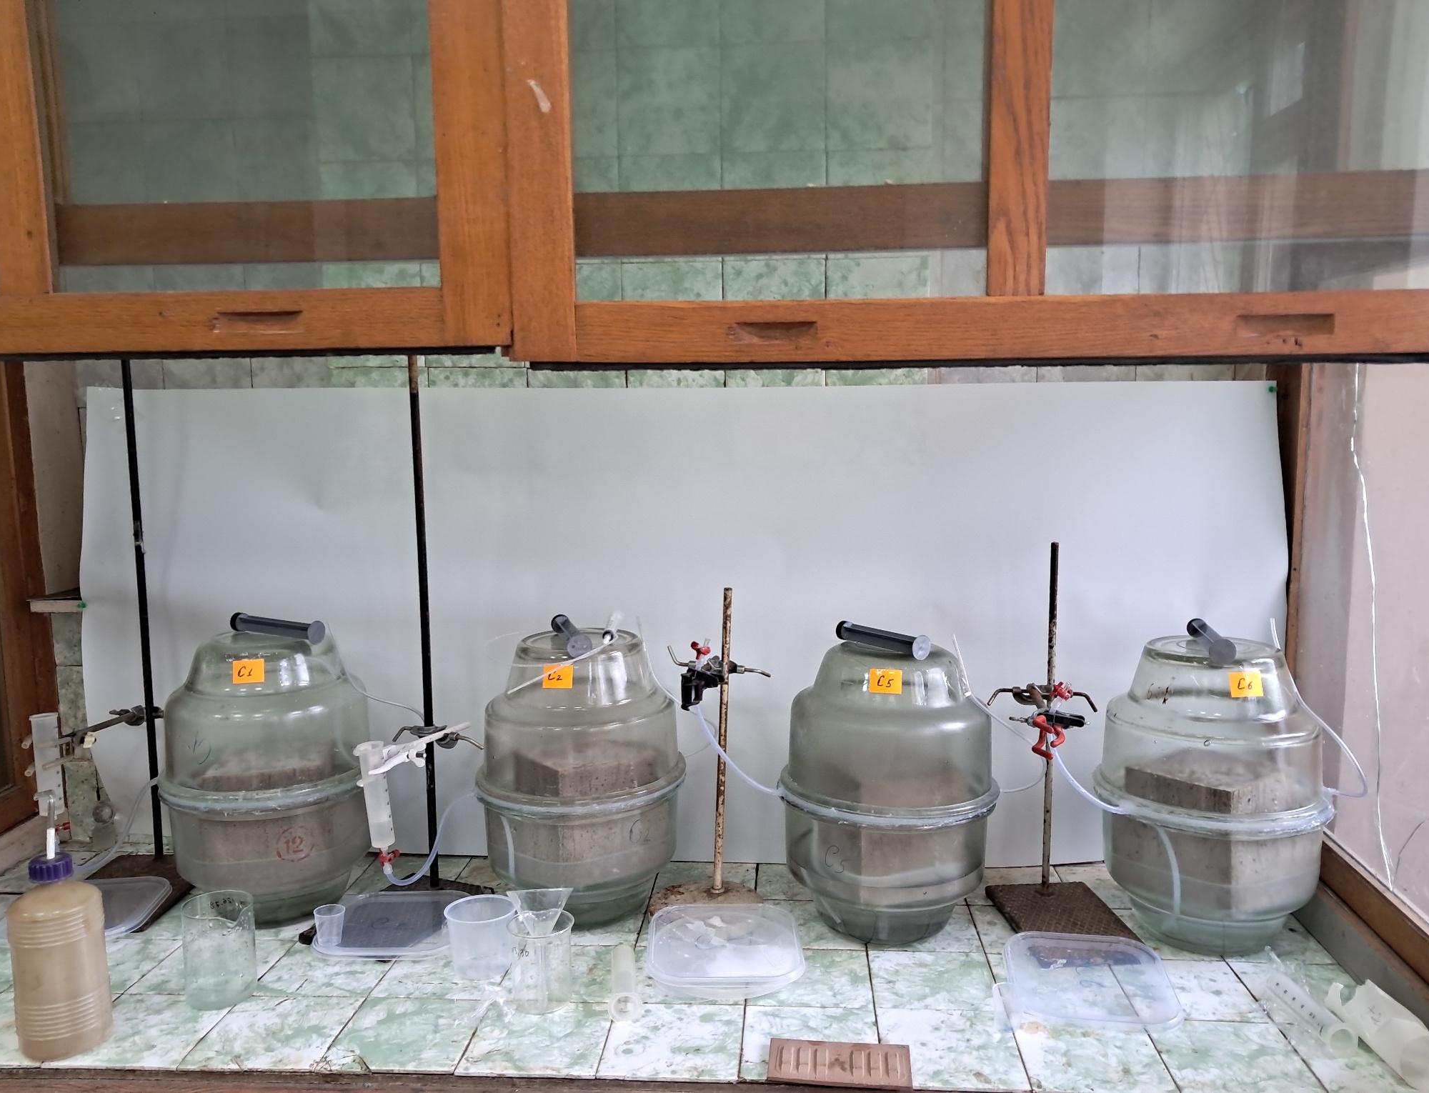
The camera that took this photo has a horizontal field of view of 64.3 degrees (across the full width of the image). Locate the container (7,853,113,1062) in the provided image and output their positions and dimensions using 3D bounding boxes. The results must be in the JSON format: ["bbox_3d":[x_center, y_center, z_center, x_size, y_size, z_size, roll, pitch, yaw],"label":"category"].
[{"bbox_3d":[-0.726,0.448,1.262,0.092,0.212,0.090,0,6,4],"label":"container"}]

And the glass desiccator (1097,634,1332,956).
[{"bbox_3d":[0.656,0.321,1.507,0.293,0.380,0.293,0,6,4],"label":"glass desiccator"}]

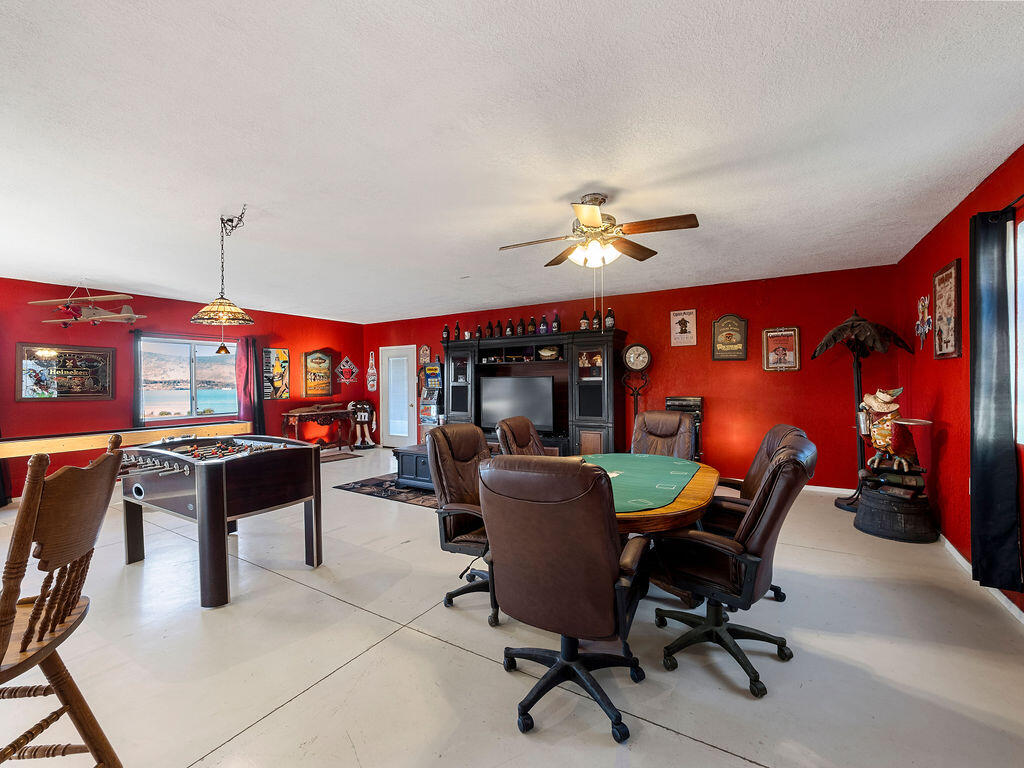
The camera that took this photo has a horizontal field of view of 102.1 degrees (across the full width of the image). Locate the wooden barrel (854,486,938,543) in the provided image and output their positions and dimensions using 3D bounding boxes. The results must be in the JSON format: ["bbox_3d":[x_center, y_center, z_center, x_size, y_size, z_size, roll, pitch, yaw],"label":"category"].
[{"bbox_3d":[3.317,1.115,3.599,0.538,0.339,0.538,-1,0,31],"label":"wooden barrel"}]

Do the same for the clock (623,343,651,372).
[{"bbox_3d":[1.770,-0.374,5.842,0.399,0.399,0.100,-1,0,31],"label":"clock"}]

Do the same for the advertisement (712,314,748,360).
[{"bbox_3d":[2.868,-0.609,5.446,0.404,0.606,0.035,0,0,30],"label":"advertisement"}]

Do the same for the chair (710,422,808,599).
[{"bbox_3d":[1.405,0.781,2.659,0.737,1.076,0.658,-1,0,26],"label":"chair"}]

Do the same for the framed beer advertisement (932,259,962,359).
[{"bbox_3d":[3.328,-0.547,3.166,0.035,0.697,0.488,-1,0,31],"label":"framed beer advertisement"}]

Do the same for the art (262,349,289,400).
[{"bbox_3d":[-4.221,-0.176,7.458,0.030,0.897,0.468,-1,0,31],"label":"art"}]

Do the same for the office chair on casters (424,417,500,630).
[{"bbox_3d":[-0.124,0.812,2.630,0.700,1.100,0.660,0,0,25],"label":"office chair on casters"}]

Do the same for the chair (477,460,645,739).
[{"bbox_3d":[0.267,0.814,1.832,0.660,1.100,0.720,0,0,24],"label":"chair"}]

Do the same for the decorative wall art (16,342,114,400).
[{"bbox_3d":[-5.611,-0.137,5.245,0.040,0.700,0.858,0,1,32],"label":"decorative wall art"}]

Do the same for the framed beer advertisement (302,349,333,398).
[{"bbox_3d":[-3.778,-0.203,8.039,0.110,0.909,0.562,0,1,32],"label":"framed beer advertisement"}]

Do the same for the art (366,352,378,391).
[{"bbox_3d":[-3.024,-0.260,8.934,0.319,0.857,0.030,-1,0,31],"label":"art"}]

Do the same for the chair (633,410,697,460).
[{"bbox_3d":[1.242,0.778,3.575,0.658,1.076,0.737,-1,0,29],"label":"chair"}]

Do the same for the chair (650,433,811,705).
[{"bbox_3d":[1.032,0.790,2.026,0.737,1.076,0.658,-1,0,38],"label":"chair"}]

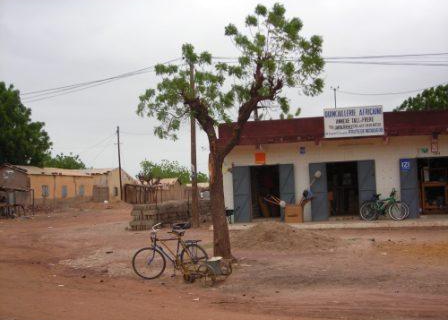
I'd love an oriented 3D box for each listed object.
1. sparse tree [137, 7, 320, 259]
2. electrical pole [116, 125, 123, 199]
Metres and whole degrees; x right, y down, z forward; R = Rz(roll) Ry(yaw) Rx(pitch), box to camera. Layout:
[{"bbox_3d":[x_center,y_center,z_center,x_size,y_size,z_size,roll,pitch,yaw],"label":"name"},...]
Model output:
[{"bbox_3d":[0.190,-0.747,15.400,4.600,6.450,4.300,-2,-3,0],"label":"sparse tree"},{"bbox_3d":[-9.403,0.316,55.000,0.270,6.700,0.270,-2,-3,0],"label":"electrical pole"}]

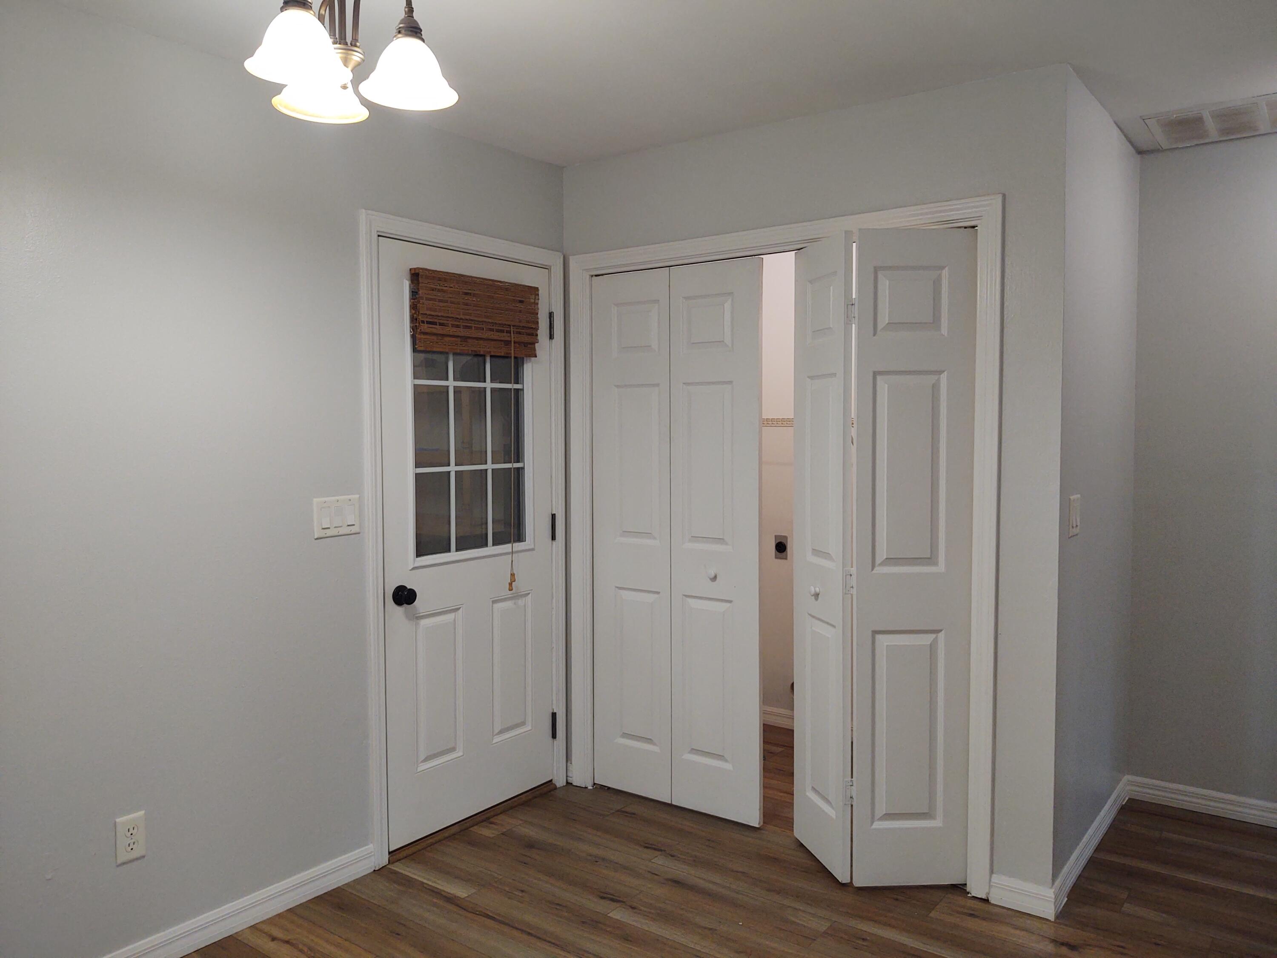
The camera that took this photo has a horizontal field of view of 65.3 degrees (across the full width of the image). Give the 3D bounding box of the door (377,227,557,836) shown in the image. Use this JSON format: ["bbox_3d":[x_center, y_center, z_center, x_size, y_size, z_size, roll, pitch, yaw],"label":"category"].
[{"bbox_3d":[-0.600,0.209,3.568,0.046,2.006,0.820,2,4,36],"label":"door"}]

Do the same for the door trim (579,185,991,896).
[{"bbox_3d":[0.433,0.195,3.483,1.643,2.101,0.122,2,4,36],"label":"door trim"}]

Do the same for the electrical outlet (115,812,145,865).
[{"bbox_3d":[-1.310,0.929,2.573,0.011,0.119,0.074,2,4,36],"label":"electrical outlet"}]

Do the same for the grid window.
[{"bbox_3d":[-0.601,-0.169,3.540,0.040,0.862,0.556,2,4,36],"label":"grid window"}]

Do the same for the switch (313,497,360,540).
[{"bbox_3d":[-0.924,0.116,3.063,0.012,0.118,0.166,2,4,36],"label":"switch"}]

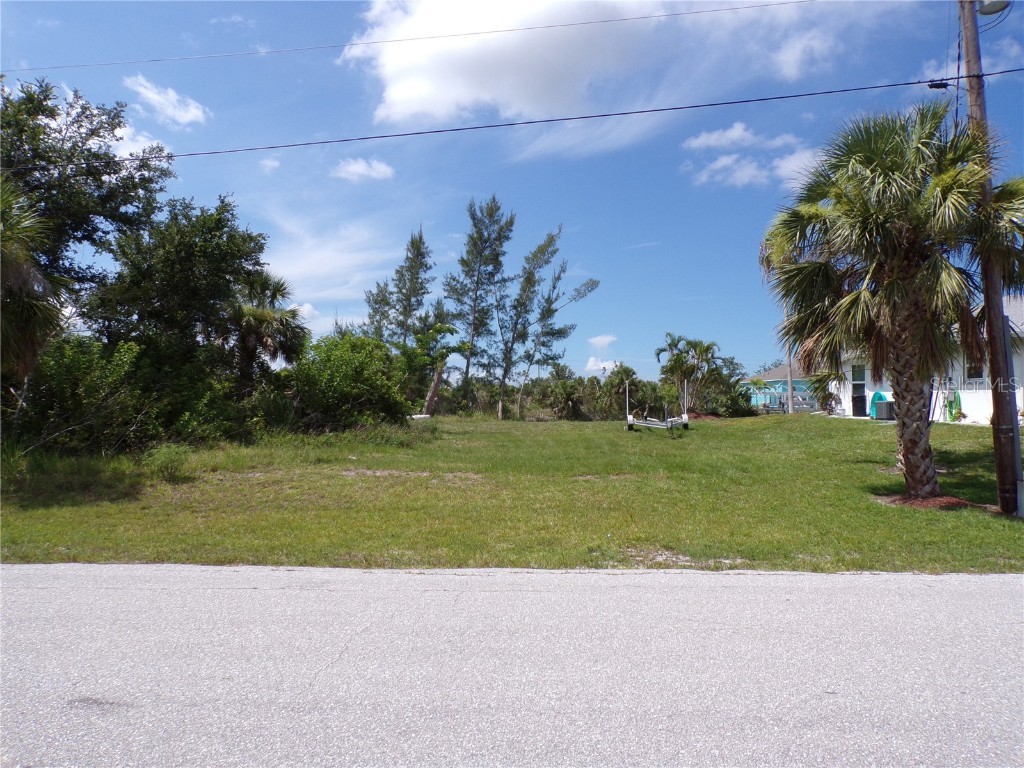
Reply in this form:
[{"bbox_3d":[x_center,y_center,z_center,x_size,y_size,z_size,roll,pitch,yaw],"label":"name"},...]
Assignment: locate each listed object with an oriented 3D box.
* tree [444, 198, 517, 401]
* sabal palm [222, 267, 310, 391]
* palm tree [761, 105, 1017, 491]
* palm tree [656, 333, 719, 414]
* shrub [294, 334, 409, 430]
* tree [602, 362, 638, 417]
[{"bbox_3d":[-2.170,-5.054,46.000,4.700,14.450,4.700,0,-1,0],"label":"tree"},{"bbox_3d":[-9.387,-1.176,26.500,3.500,6.120,3.500,0,-1,0],"label":"sabal palm"},{"bbox_3d":[6.074,-1.329,11.100,4.200,6.210,4.200,0,-1,0],"label":"palm tree"},{"bbox_3d":[9.640,-0.577,39.000,3.400,4.500,3.300,0,-1,0],"label":"palm tree"},{"bbox_3d":[-6.669,-0.021,29.500,4.700,4.070,4.400,0,-1,0],"label":"shrub"},{"bbox_3d":[6.418,0.414,42.000,2.200,3.370,2.200,0,-1,0],"label":"tree"}]

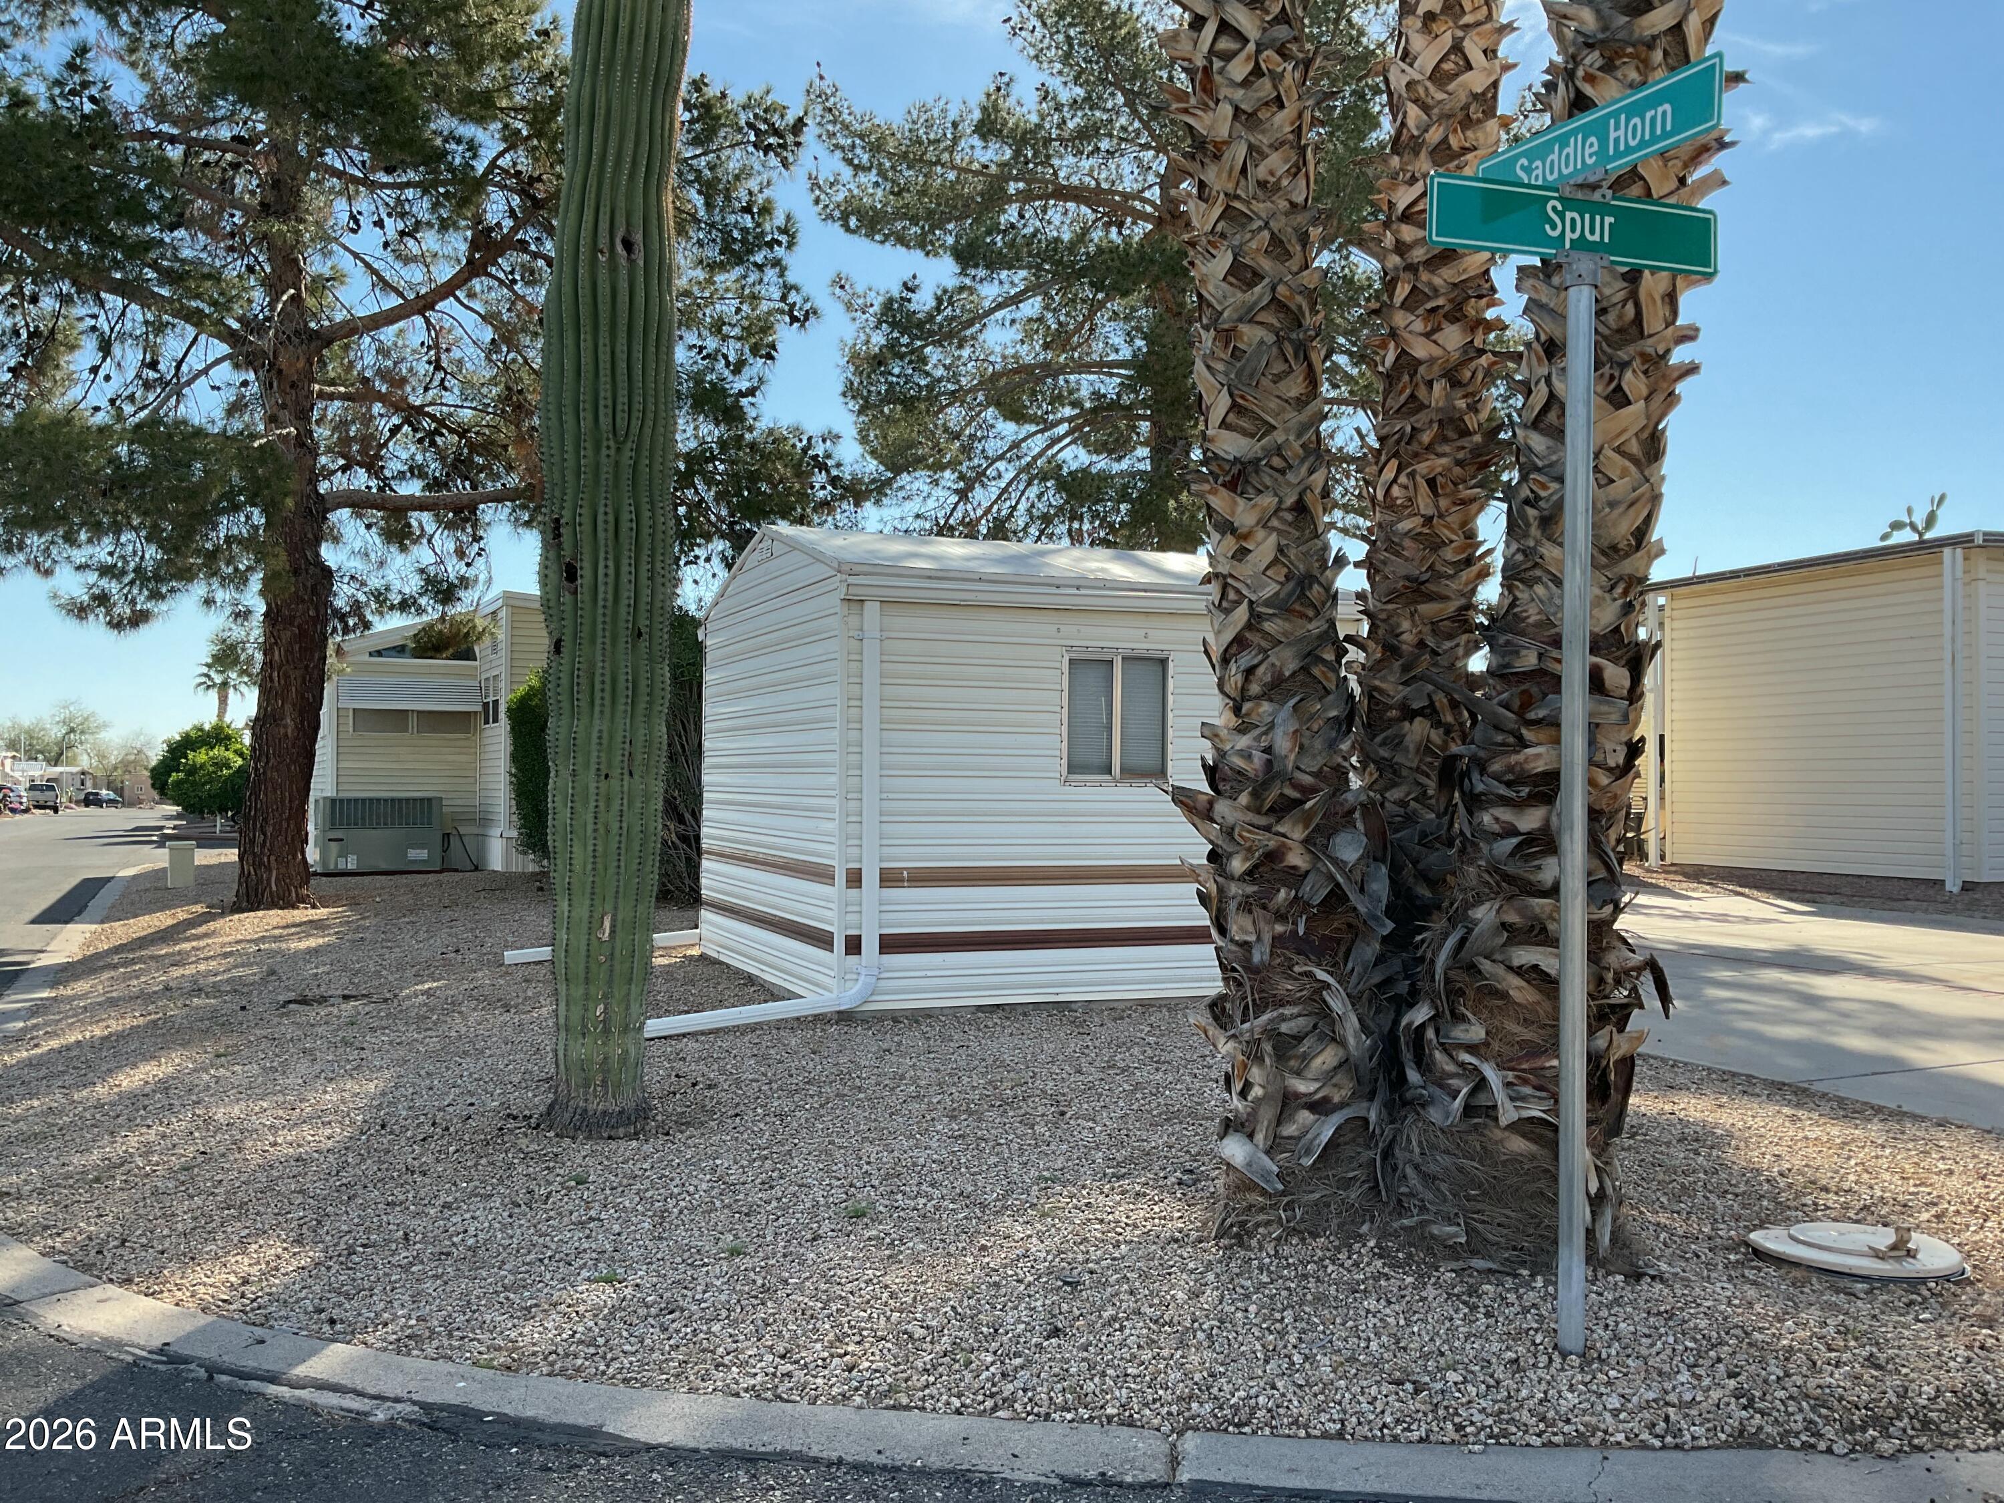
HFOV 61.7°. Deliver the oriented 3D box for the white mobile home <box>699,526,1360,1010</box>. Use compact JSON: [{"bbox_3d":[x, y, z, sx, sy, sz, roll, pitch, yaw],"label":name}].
[{"bbox_3d":[0.014,0.032,10.947,3.231,2.796,3.590,1,-1,-22],"label":"white mobile home"}]

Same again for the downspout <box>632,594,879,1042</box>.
[{"bbox_3d":[-1.189,0.311,8.517,1.265,2.258,0.200,1,-1,-22],"label":"downspout"}]

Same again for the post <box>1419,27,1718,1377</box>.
[{"bbox_3d":[1.239,-0.048,3.610,0.770,2.660,0.770,1,-1,-22],"label":"post"}]

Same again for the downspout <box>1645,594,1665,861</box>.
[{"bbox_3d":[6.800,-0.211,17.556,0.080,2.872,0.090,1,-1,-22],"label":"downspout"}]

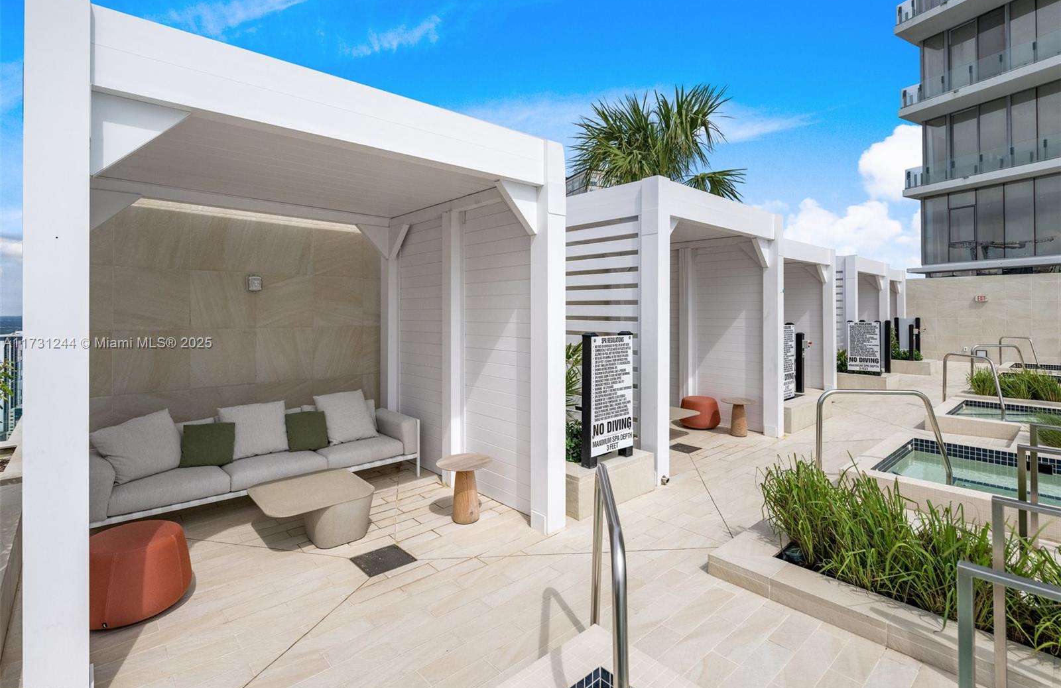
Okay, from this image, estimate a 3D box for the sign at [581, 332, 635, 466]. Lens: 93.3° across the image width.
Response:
[{"bbox_3d":[0.745,0.496,4.802,0.664,1.233,0.127,-3,4,-42],"label":"sign"}]

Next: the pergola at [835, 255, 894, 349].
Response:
[{"bbox_3d":[8.094,-0.811,14.336,3.186,3.131,2.954,-3,4,-42],"label":"pergola"}]

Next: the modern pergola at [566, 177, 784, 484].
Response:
[{"bbox_3d":[1.471,-0.285,7.190,3.140,3.131,2.954,-3,4,-42],"label":"modern pergola"}]

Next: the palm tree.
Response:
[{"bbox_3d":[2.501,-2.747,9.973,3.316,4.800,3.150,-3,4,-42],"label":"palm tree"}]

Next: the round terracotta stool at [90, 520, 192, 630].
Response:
[{"bbox_3d":[-2.444,1.378,3.077,0.623,0.411,0.623,-3,4,-42],"label":"round terracotta stool"}]

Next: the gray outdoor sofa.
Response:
[{"bbox_3d":[-2.501,1.080,4.759,2.733,0.760,0.959,-3,4,-42],"label":"gray outdoor sofa"}]

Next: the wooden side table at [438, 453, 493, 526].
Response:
[{"bbox_3d":[-0.556,1.252,4.281,0.474,0.485,0.474,0,3,0],"label":"wooden side table"}]

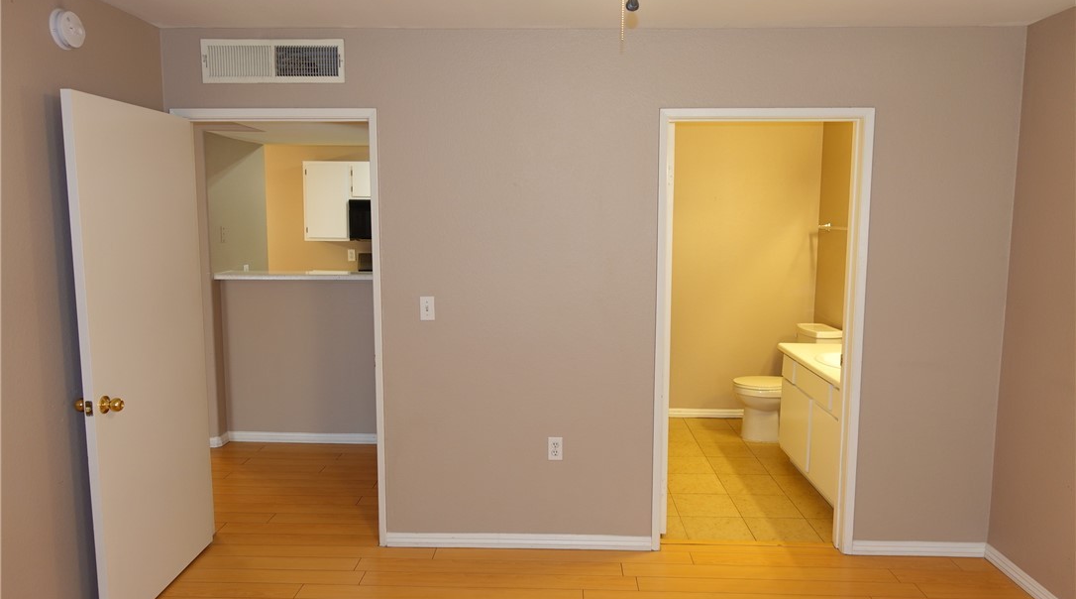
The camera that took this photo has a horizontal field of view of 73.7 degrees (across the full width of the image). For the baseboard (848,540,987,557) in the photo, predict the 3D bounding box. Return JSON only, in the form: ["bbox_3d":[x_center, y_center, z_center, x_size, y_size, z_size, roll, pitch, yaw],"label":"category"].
[{"bbox_3d":[1.835,1.194,3.461,0.642,0.075,0.015,0,7,1],"label":"baseboard"}]

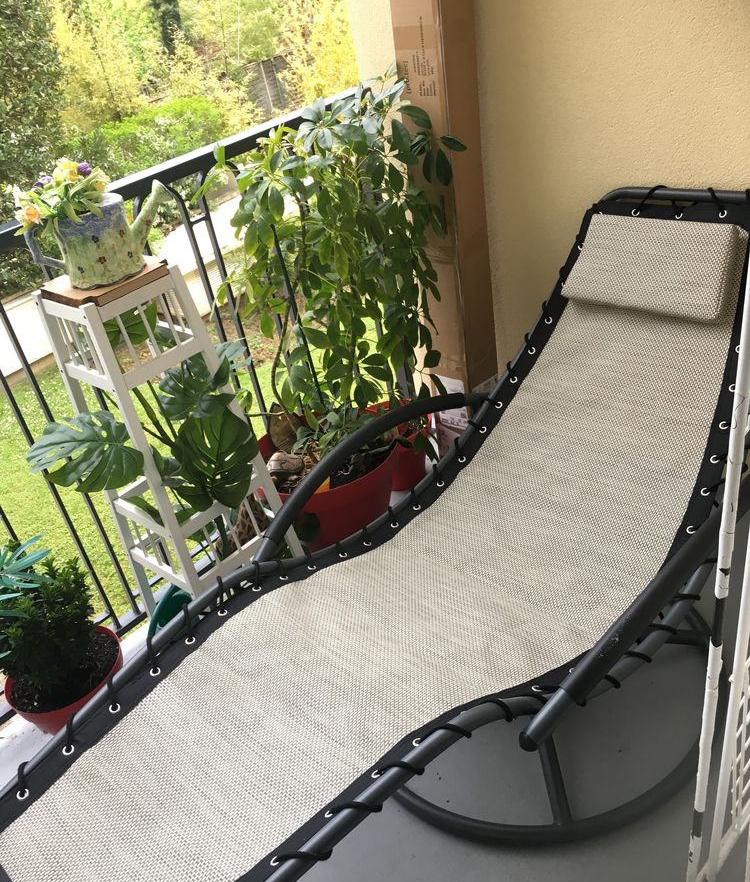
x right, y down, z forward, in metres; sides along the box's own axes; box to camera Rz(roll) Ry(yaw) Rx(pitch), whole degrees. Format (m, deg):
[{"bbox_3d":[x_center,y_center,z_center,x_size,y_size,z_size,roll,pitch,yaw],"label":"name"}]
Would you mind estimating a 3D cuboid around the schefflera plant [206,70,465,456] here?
[{"bbox_3d":[-0.068,-0.347,2.030,0.510,0.884,0.646,18,43,39],"label":"schefflera plant"}]

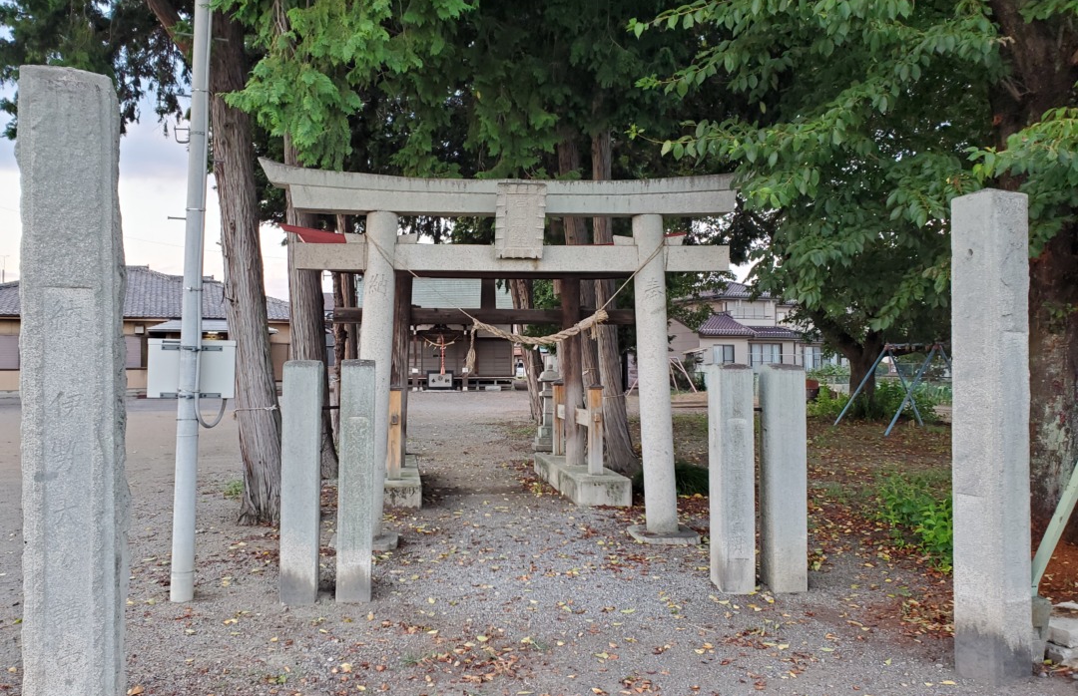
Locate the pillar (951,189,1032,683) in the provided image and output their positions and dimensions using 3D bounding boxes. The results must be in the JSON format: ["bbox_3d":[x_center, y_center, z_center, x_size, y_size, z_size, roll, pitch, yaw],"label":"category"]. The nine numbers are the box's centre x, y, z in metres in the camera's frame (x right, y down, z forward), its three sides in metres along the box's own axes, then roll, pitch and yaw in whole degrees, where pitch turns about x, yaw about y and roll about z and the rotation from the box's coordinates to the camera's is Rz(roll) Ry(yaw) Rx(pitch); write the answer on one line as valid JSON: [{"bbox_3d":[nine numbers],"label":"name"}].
[{"bbox_3d":[2.186,0.414,3.924,0.230,2.300,0.230,0,-1,-19],"label":"pillar"}]

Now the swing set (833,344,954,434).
[{"bbox_3d":[7.790,0.810,17.100,1.950,1.830,2.250,0,-1,-3],"label":"swing set"}]

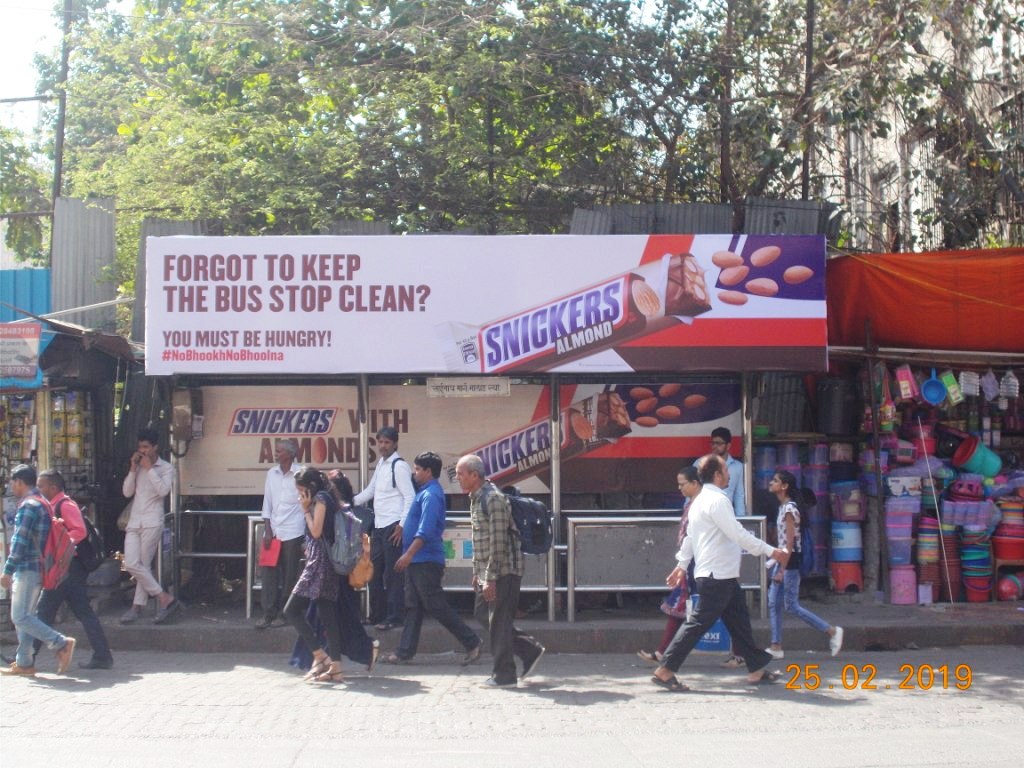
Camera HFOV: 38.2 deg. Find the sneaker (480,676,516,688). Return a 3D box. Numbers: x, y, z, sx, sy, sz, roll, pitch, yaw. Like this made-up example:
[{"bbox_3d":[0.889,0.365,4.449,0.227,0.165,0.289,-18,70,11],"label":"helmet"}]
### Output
[{"bbox_3d":[-0.097,2.143,10.620,0.265,0.095,0.100,0,-3,-5],"label":"sneaker"}]

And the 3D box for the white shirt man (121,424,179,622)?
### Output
[{"bbox_3d":[-3.100,1.219,12.650,0.480,1.670,0.380,-1,-3,19],"label":"white shirt man"}]

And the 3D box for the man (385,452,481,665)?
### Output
[{"bbox_3d":[-0.637,1.390,11.850,0.760,1.660,0.500,0,-3,-6],"label":"man"}]

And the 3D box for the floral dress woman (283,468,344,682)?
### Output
[{"bbox_3d":[-1.463,1.411,10.900,0.480,1.570,0.440,0,-3,-9],"label":"floral dress woman"}]

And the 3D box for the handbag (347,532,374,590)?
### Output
[{"bbox_3d":[-1.138,1.338,11.150,0.220,0.420,0.140,1,-3,-20],"label":"handbag"}]

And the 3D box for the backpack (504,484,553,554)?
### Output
[{"bbox_3d":[0.112,0.983,10.650,0.290,0.460,0.320,-10,-3,-5],"label":"backpack"}]

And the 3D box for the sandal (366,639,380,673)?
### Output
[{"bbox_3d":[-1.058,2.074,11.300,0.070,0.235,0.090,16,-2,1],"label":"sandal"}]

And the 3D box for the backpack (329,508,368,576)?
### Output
[{"bbox_3d":[-1.209,1.153,10.900,0.250,0.460,0.310,-5,-3,-6],"label":"backpack"}]

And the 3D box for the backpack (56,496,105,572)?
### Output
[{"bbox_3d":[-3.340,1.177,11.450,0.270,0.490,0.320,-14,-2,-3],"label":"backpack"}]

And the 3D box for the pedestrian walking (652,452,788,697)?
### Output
[{"bbox_3d":[1.504,1.359,10.720,0.930,1.670,0.520,0,-3,-9],"label":"pedestrian walking"}]

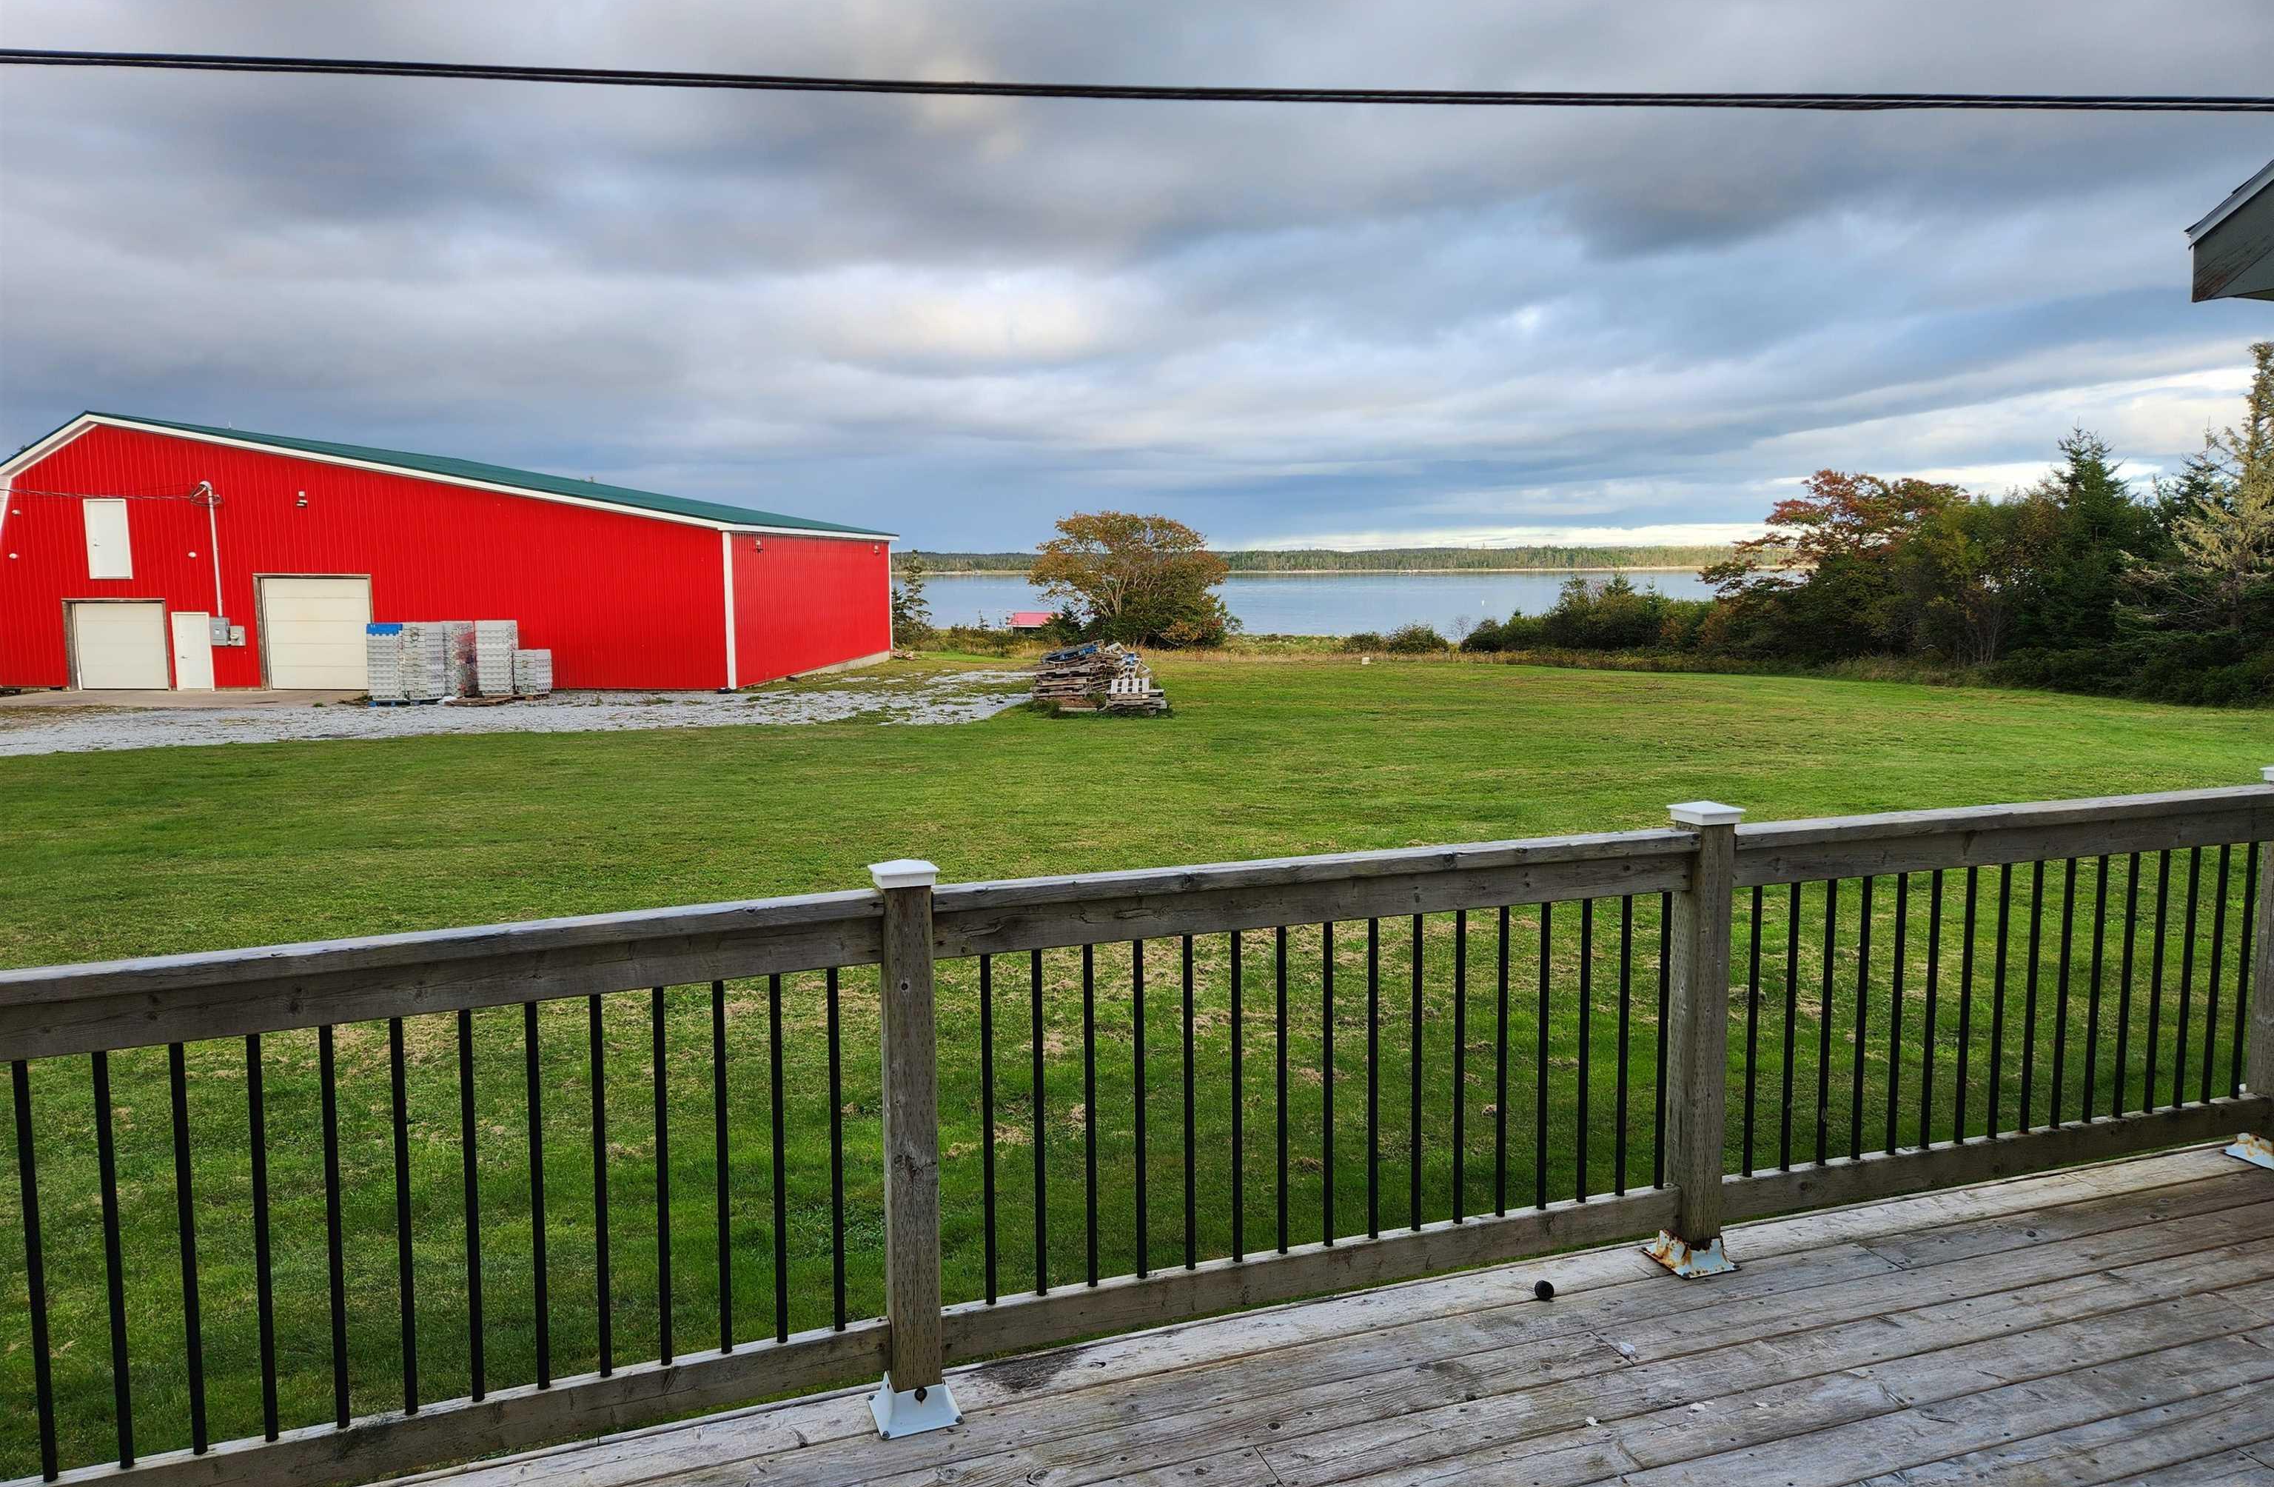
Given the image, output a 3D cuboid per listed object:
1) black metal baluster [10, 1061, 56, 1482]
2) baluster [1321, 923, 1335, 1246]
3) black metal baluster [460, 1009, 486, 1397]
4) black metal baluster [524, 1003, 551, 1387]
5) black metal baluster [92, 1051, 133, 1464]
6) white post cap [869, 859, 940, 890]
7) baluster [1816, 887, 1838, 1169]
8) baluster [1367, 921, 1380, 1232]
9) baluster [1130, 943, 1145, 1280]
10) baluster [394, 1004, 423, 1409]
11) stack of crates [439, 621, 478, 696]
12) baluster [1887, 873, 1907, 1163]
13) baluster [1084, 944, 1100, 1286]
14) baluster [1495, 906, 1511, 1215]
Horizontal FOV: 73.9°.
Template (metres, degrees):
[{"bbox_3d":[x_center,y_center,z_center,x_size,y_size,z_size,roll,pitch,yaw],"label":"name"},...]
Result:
[{"bbox_3d":[-1.659,0.798,2.276,0.019,0.655,0.019,-3,7,-19],"label":"black metal baluster"},{"bbox_3d":[0.405,0.725,3.197,0.019,0.700,0.019,-2,6,-19],"label":"baluster"},{"bbox_3d":[-1.090,0.759,2.475,0.019,0.655,0.019,-3,7,-19],"label":"black metal baluster"},{"bbox_3d":[-1.067,0.808,2.690,0.019,0.705,0.019,-3,7,-19],"label":"black metal baluster"},{"bbox_3d":[-1.656,0.841,2.447,0.019,0.700,0.019,-2,6,-20],"label":"black metal baluster"},{"bbox_3d":[-0.409,0.226,2.655,0.110,0.042,0.110,-3,7,-19],"label":"white post cap"},{"bbox_3d":[1.673,0.682,3.668,0.019,0.705,0.019,-3,7,-19],"label":"baluster"},{"bbox_3d":[0.509,0.725,3.261,0.019,0.705,0.019,0,7,0],"label":"baluster"},{"bbox_3d":[0.008,0.744,3.060,0.019,0.700,0.019,-2,6,-19],"label":"baluster"},{"bbox_3d":[-1.185,0.765,2.442,0.019,0.655,0.019,-3,7,-19],"label":"baluster"},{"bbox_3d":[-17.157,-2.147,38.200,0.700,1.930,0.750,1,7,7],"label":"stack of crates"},{"bbox_3d":[1.744,0.623,3.469,0.019,0.655,0.019,-3,7,-19],"label":"baluster"},{"bbox_3d":[-0.088,0.703,2.845,0.019,0.655,0.019,-3,7,-19],"label":"baluster"},{"bbox_3d":[0.758,0.663,3.139,0.019,0.655,0.019,-3,7,-19],"label":"baluster"}]

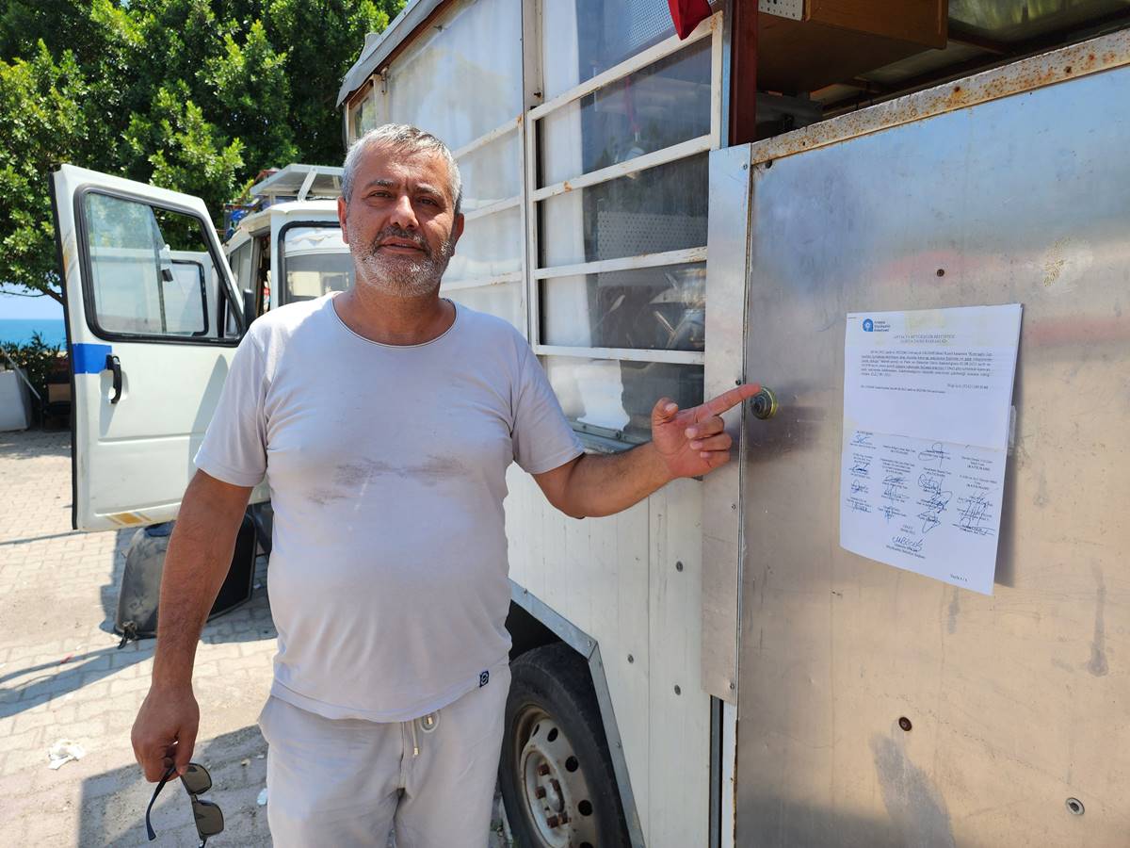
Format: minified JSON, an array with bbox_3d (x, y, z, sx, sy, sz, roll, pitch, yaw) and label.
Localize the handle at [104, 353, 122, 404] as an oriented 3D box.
[{"bbox_3d":[-1.699,-0.169,2.830,0.046,0.180,0.034,5,6,31],"label":"handle"}]

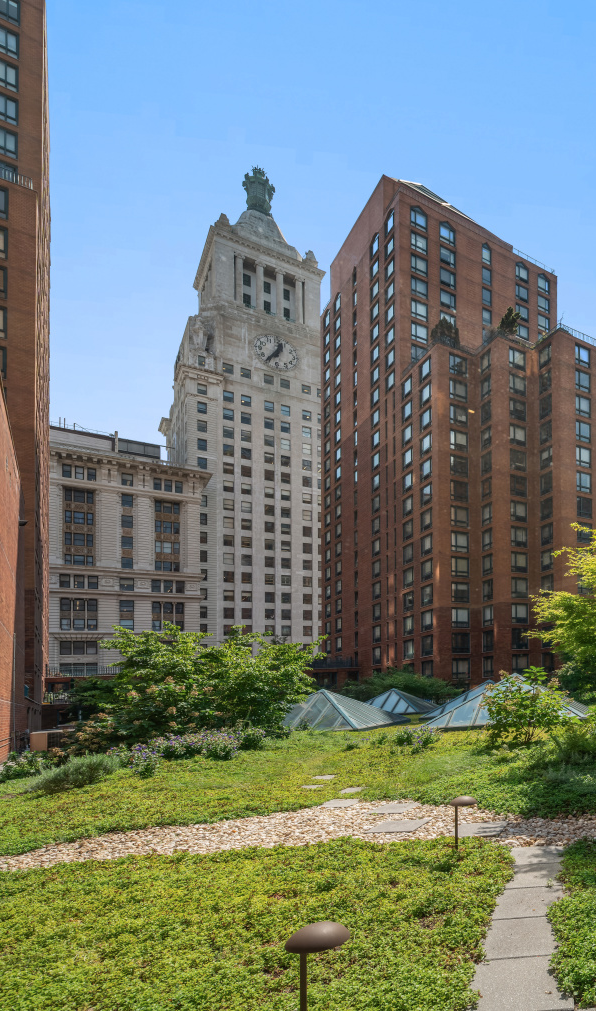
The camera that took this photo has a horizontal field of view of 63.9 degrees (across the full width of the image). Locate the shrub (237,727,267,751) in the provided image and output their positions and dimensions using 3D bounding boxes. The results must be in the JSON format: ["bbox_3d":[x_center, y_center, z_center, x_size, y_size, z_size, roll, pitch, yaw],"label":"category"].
[{"bbox_3d":[-1.360,6.980,14.300,0.900,0.700,0.800,0,-4,0],"label":"shrub"}]

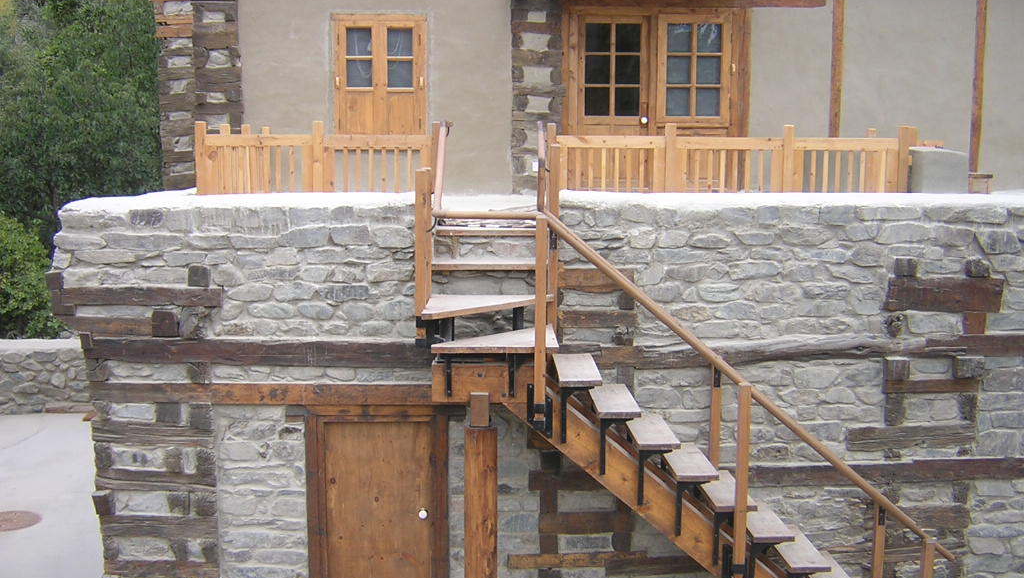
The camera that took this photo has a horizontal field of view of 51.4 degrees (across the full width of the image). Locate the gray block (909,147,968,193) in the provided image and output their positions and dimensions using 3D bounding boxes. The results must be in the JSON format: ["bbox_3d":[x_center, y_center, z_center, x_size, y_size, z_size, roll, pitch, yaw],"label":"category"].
[{"bbox_3d":[3.708,-1.003,9.335,0.466,0.427,0.320,0,8,-1],"label":"gray block"}]

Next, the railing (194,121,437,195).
[{"bbox_3d":[-1.587,-1.026,8.658,1.943,0.656,0.134,0,8,-3],"label":"railing"}]

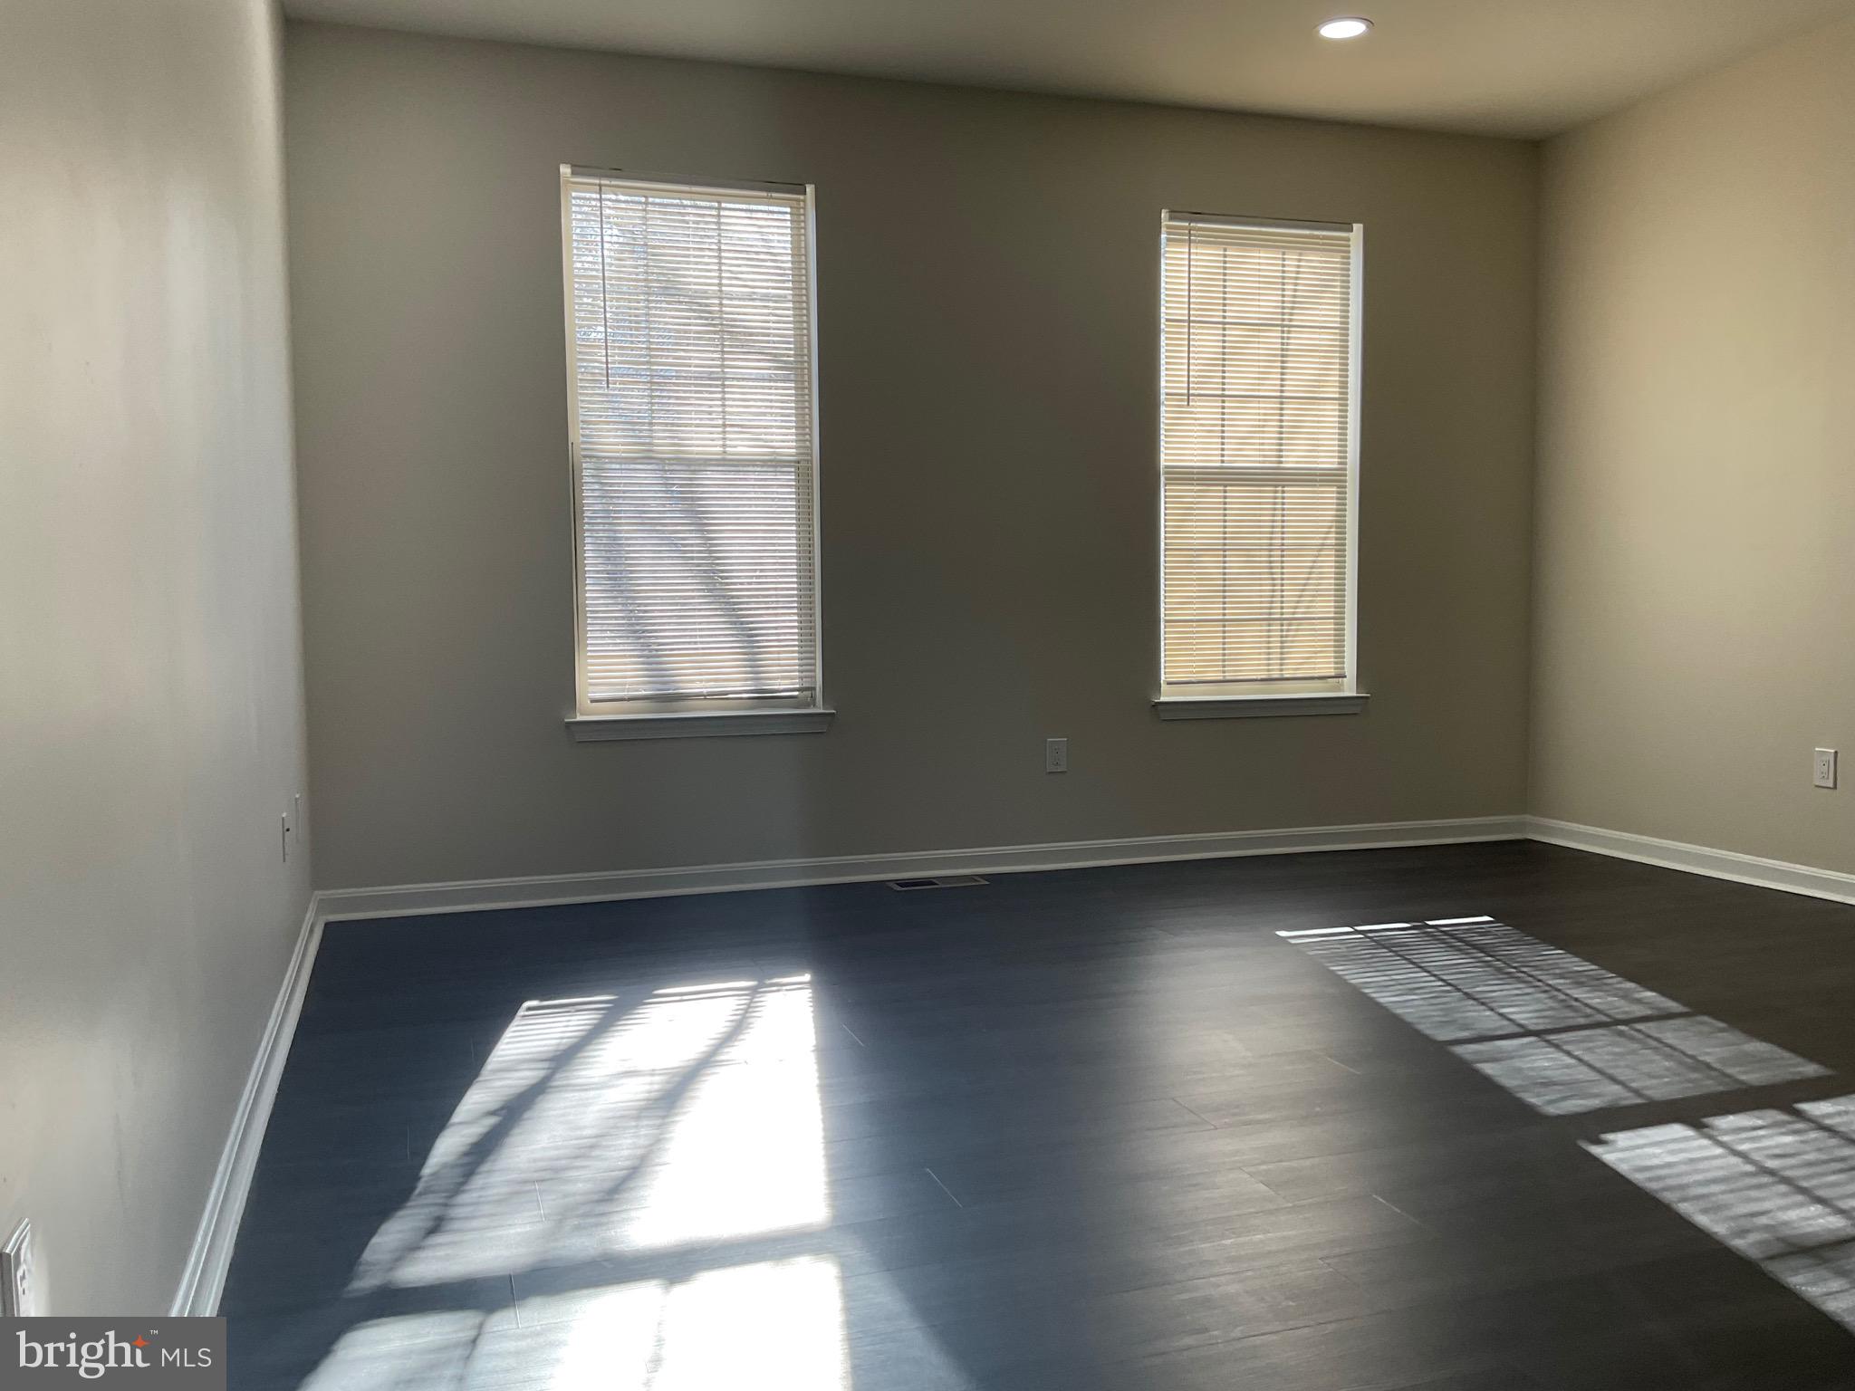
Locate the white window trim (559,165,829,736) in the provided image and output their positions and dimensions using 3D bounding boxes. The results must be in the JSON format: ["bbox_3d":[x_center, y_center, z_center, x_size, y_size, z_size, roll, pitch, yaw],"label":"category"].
[{"bbox_3d":[-0.743,-0.805,4.997,0.803,1.683,0.050,-2,4,-18],"label":"white window trim"}]

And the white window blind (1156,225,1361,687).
[{"bbox_3d":[1.202,-0.817,5.644,0.898,1.798,0.098,-2,4,-18],"label":"white window blind"}]

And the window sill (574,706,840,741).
[{"bbox_3d":[-0.733,0.097,5.059,0.876,0.076,0.098,-2,4,-18],"label":"window sill"}]

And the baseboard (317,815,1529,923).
[{"bbox_3d":[0.252,0.578,5.381,4.418,0.090,0.018,-2,4,-18],"label":"baseboard"}]

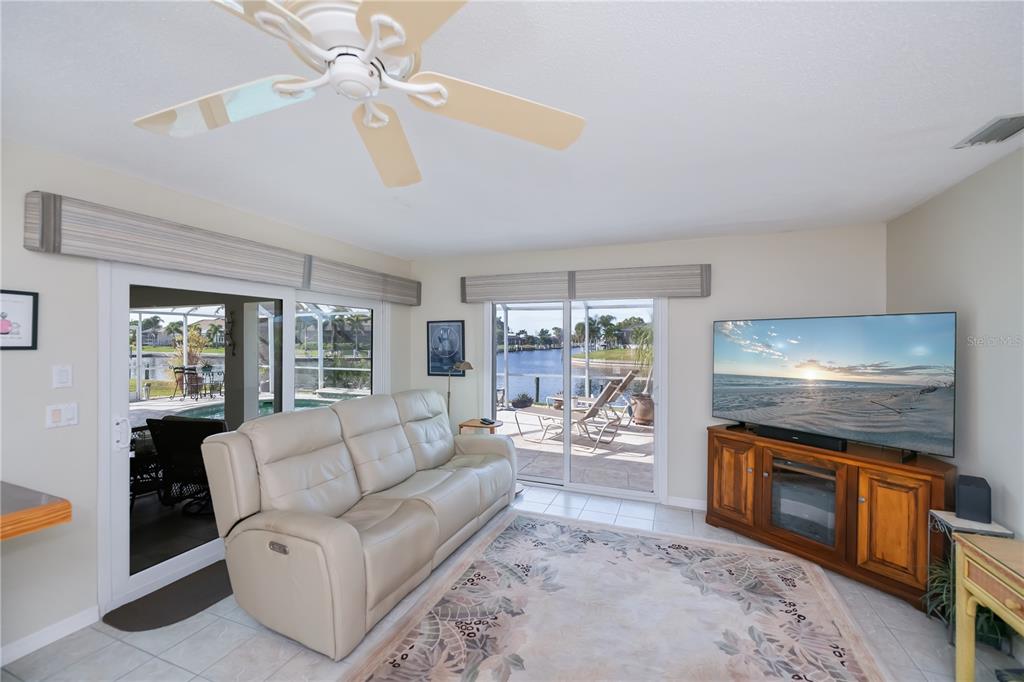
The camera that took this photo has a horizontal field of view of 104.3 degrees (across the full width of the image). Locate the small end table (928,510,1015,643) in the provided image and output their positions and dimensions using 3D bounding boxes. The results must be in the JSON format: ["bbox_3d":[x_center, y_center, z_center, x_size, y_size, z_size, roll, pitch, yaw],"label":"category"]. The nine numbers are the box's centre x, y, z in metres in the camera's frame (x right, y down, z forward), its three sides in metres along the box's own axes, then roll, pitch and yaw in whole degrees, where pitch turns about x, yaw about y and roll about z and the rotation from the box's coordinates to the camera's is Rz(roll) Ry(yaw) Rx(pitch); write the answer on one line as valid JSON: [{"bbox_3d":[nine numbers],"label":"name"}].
[{"bbox_3d":[2.380,1.242,2.079,0.230,0.595,0.230,1,0,21],"label":"small end table"}]

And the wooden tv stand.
[{"bbox_3d":[2.267,1.131,2.934,0.620,0.805,1.370,0,0,-33],"label":"wooden tv stand"}]

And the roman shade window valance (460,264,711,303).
[{"bbox_3d":[0.616,-0.534,3.950,2.433,0.278,0.165,1,0,21],"label":"roman shade window valance"}]

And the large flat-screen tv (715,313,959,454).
[{"bbox_3d":[2.208,0.254,2.935,0.070,0.845,1.440,0,0,-34],"label":"large flat-screen tv"}]

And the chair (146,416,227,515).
[{"bbox_3d":[-2.660,1.080,3.570,0.630,0.930,0.780,0,0,5],"label":"chair"}]

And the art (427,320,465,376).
[{"bbox_3d":[-0.756,0.089,4.562,0.490,0.630,0.030,1,0,21],"label":"art"}]

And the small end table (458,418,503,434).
[{"bbox_3d":[-0.318,1.189,4.171,0.400,0.640,0.380,1,0,21],"label":"small end table"}]

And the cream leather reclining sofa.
[{"bbox_3d":[-0.878,0.970,3.123,1.080,1.080,2.260,1,0,21],"label":"cream leather reclining sofa"}]

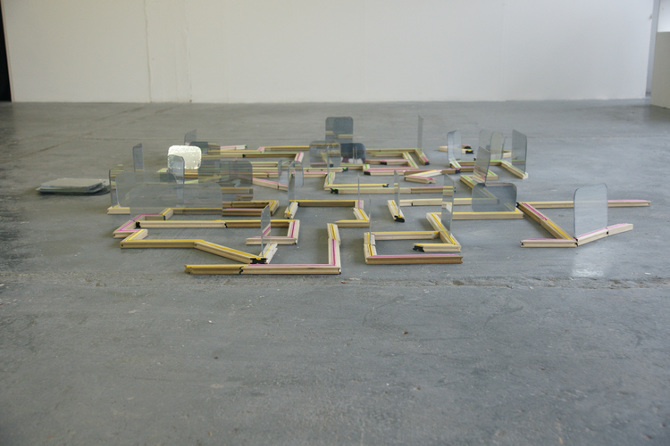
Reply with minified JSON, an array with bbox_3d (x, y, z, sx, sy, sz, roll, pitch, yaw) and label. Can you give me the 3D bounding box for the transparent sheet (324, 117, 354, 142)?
[{"bbox_3d":[0.058,-1.268,10.893,0.382,0.423,0.012,0,13,3],"label":"transparent sheet"}]

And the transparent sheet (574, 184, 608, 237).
[{"bbox_3d":[1.887,-0.099,5.749,0.403,0.355,0.012,-10,13,-37],"label":"transparent sheet"}]

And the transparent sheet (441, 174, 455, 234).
[{"bbox_3d":[0.857,-0.152,5.962,0.012,0.389,0.354,0,13,-4],"label":"transparent sheet"}]

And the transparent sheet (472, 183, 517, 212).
[{"bbox_3d":[1.331,-0.211,6.531,0.372,0.244,0.012,-1,13,-1],"label":"transparent sheet"}]

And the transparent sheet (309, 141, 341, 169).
[{"bbox_3d":[-0.114,-0.790,9.040,0.356,0.306,0.012,-1,13,0],"label":"transparent sheet"}]

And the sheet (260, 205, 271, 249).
[{"bbox_3d":[-0.468,0.045,5.321,0.012,0.313,0.238,2,13,8],"label":"sheet"}]

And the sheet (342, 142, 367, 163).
[{"bbox_3d":[0.186,-0.825,9.295,0.360,0.255,0.012,0,13,2],"label":"sheet"}]

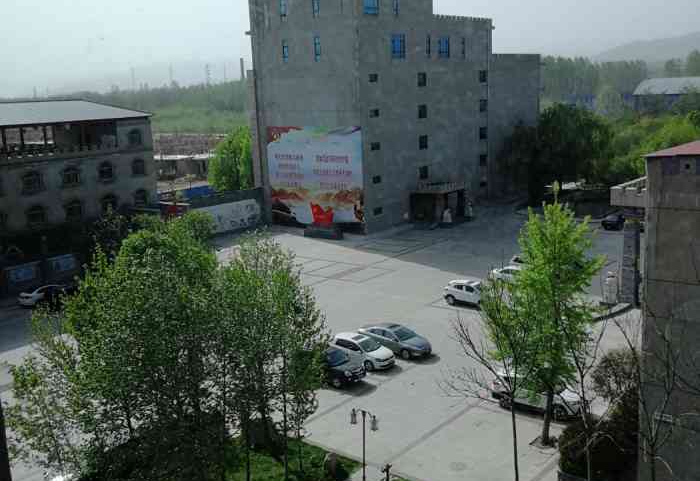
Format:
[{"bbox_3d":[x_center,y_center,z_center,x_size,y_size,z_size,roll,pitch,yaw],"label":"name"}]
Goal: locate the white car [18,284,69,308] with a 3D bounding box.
[{"bbox_3d":[-24.151,4.025,58.472,1.800,1.470,4.600,8,16,42],"label":"white car"}]

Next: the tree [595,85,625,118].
[{"bbox_3d":[84.425,-44.384,236.780,9.800,13.500,9.800,-3,12,0],"label":"tree"}]

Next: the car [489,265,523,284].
[{"bbox_3d":[13.115,2.685,55.921,4.550,1.470,1.790,7,15,40],"label":"car"}]

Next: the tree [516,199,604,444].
[{"bbox_3d":[8.757,3.502,30.422,3.600,10.600,3.600,-3,12,0],"label":"tree"}]

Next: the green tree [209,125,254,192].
[{"bbox_3d":[-14.697,-8.401,91.033,6.000,11.700,6.000,-3,12,0],"label":"green tree"}]

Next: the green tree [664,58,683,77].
[{"bbox_3d":[144.134,-68.764,324.268,8.500,20.000,8.500,-3,12,0],"label":"green tree"}]

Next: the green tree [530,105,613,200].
[{"bbox_3d":[30.004,-11.783,98.144,10.800,12.600,9.500,-3,11,0],"label":"green tree"}]

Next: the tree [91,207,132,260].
[{"bbox_3d":[-23.217,-0.831,70.552,4.000,6.000,4.000,-3,12,0],"label":"tree"}]

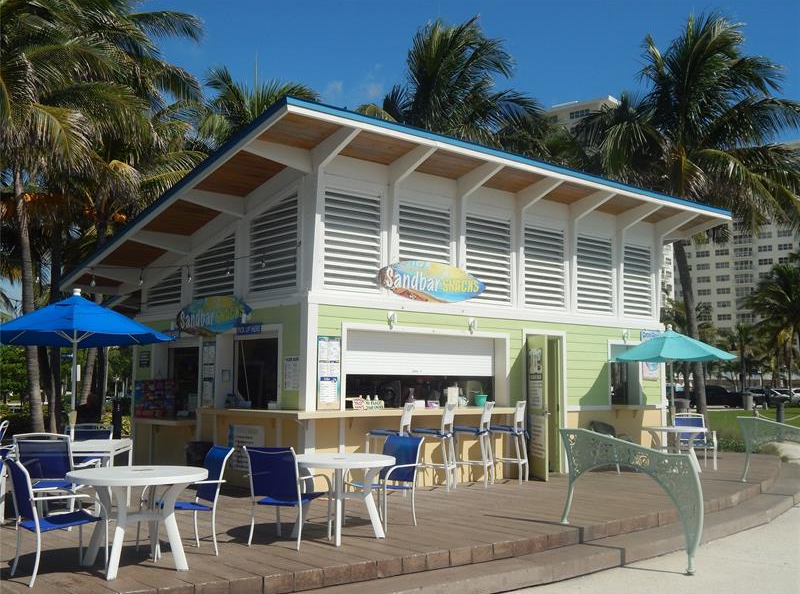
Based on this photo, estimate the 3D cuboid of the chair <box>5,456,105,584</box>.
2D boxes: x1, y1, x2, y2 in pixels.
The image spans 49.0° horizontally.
[{"bbox_3d":[-2.568,1.617,6.482,0.746,0.861,0.560,6,-8,-45],"label":"chair"}]

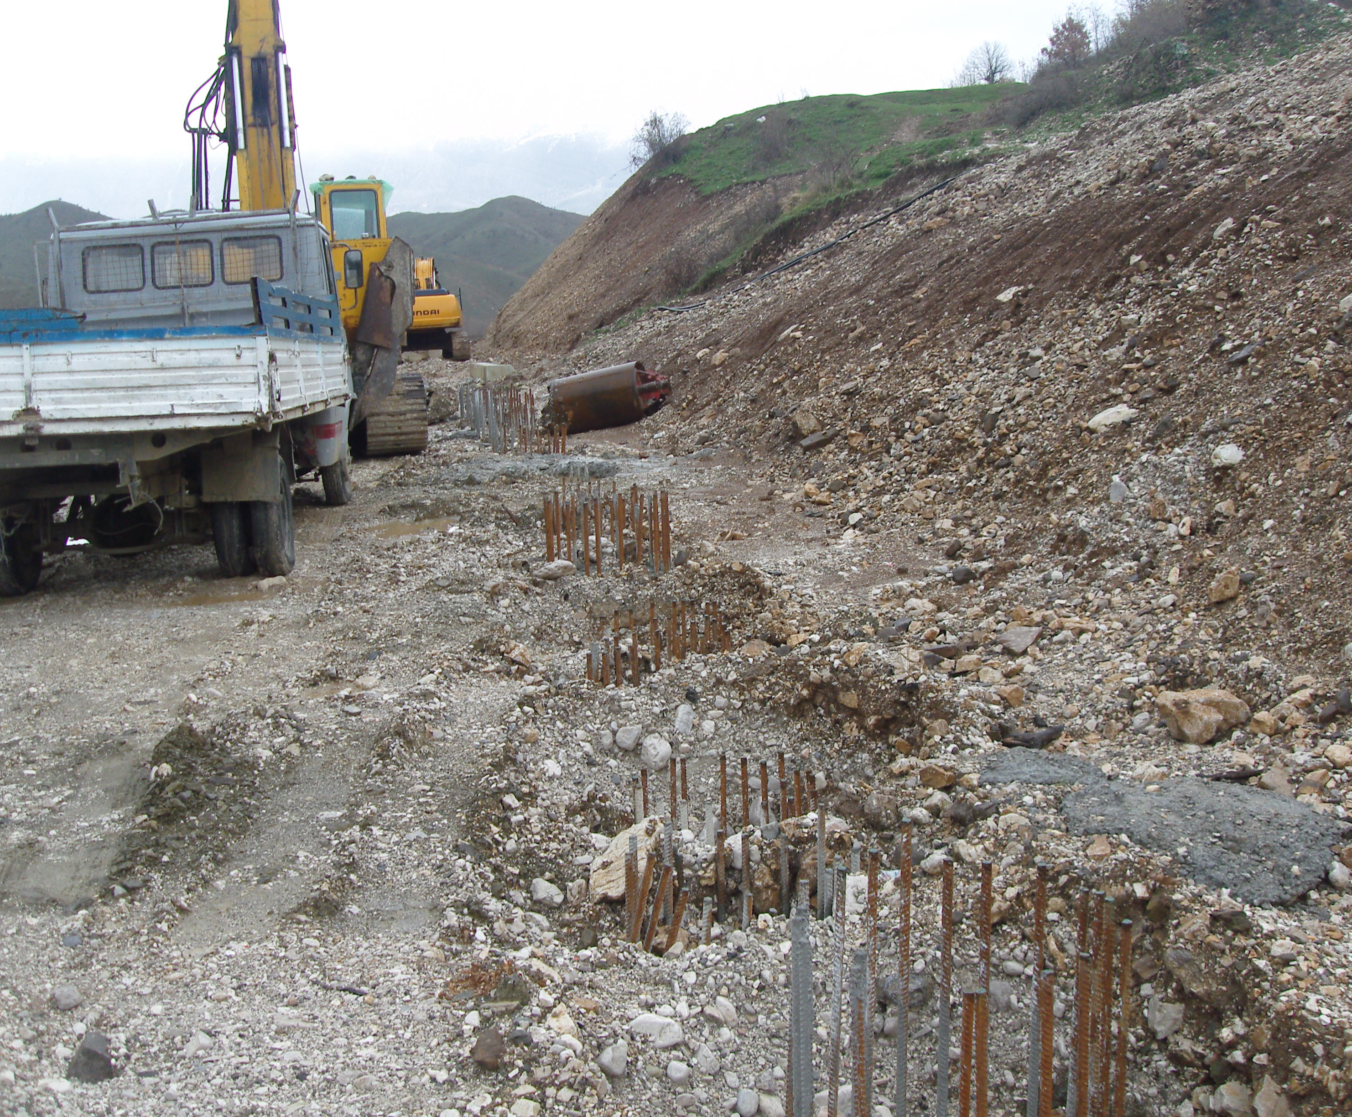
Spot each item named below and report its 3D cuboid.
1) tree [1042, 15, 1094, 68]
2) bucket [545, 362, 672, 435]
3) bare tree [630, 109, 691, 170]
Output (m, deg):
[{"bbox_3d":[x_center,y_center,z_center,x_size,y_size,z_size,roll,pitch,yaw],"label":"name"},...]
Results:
[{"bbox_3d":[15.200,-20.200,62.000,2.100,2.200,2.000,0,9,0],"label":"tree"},{"bbox_3d":[-0.845,-2.133,21.110,1.620,0.780,0.780,-11,6,14],"label":"bucket"},{"bbox_3d":[-0.700,-17.900,68.000,2.500,2.450,2.300,0,9,0],"label":"bare tree"}]

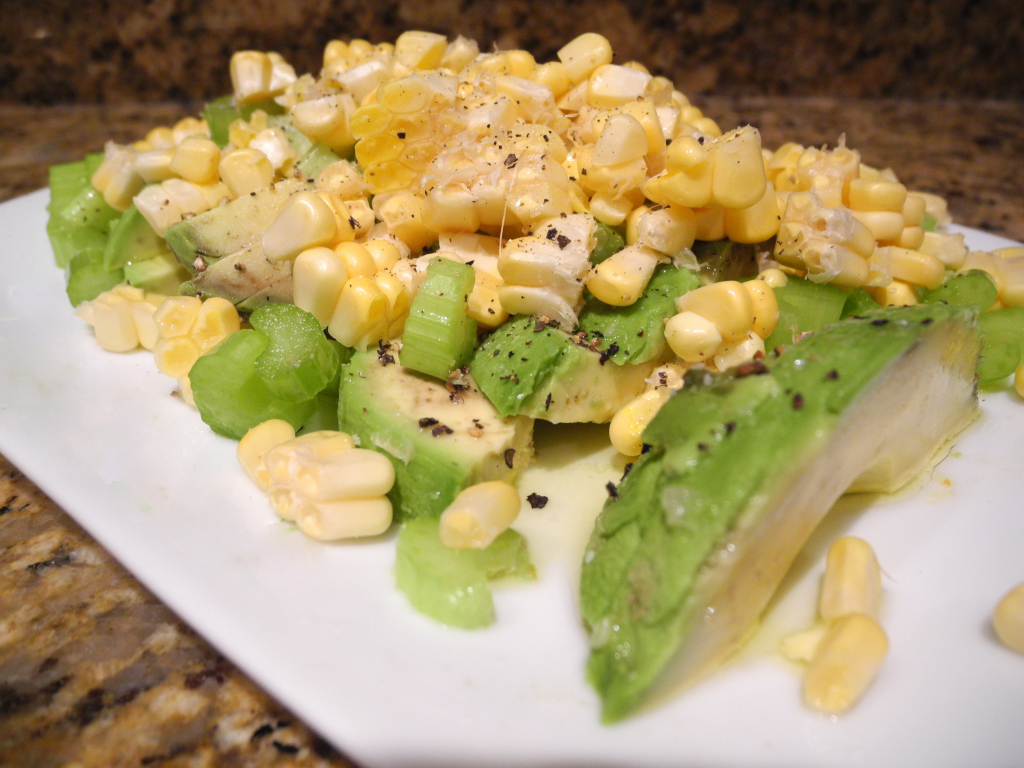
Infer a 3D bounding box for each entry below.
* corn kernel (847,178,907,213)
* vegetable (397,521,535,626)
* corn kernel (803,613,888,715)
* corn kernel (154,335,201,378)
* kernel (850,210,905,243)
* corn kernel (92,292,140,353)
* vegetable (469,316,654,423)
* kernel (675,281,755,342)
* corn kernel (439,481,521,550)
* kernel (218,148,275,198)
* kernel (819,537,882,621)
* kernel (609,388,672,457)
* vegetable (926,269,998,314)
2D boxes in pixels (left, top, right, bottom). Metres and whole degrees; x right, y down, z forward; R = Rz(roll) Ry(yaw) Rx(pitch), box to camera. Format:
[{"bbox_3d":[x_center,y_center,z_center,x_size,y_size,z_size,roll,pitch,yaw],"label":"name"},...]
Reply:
[{"bbox_3d":[0.064,-0.033,0.145,0.010,0.005,0.007,9,51,15],"label":"corn kernel"},{"bbox_3d":[-0.007,0.028,0.121,0.019,0.006,0.015,-3,33,-4],"label":"vegetable"},{"bbox_3d":[0.034,0.028,0.085,0.006,0.006,0.011,27,46,29],"label":"corn kernel"},{"bbox_3d":[-0.057,-0.005,0.142,0.006,0.007,0.010,1,2,23],"label":"corn kernel"},{"bbox_3d":[0.063,-0.027,0.143,0.010,0.005,0.007,9,51,15],"label":"kernel"},{"bbox_3d":[-0.087,-0.013,0.181,0.009,0.011,0.007,-14,36,-21],"label":"corn kernel"},{"bbox_3d":[0.006,-0.002,0.109,0.024,0.012,0.015,-5,40,-7],"label":"vegetable"},{"bbox_3d":[0.038,-0.014,0.154,0.014,0.010,0.008,13,40,15],"label":"kernel"},{"bbox_3d":[-0.004,0.015,0.092,0.010,0.005,0.006,-28,54,-18],"label":"corn kernel"},{"bbox_3d":[-0.054,-0.043,0.170,0.009,0.010,0.006,-12,36,-16],"label":"kernel"},{"bbox_3d":[0.048,0.028,0.118,0.008,0.007,0.012,14,35,20],"label":"kernel"},{"bbox_3d":[0.020,0.006,0.126,0.006,0.006,0.011,23,65,34],"label":"kernel"},{"bbox_3d":[0.098,-0.019,0.181,0.014,0.012,0.008,14,36,21],"label":"vegetable"}]

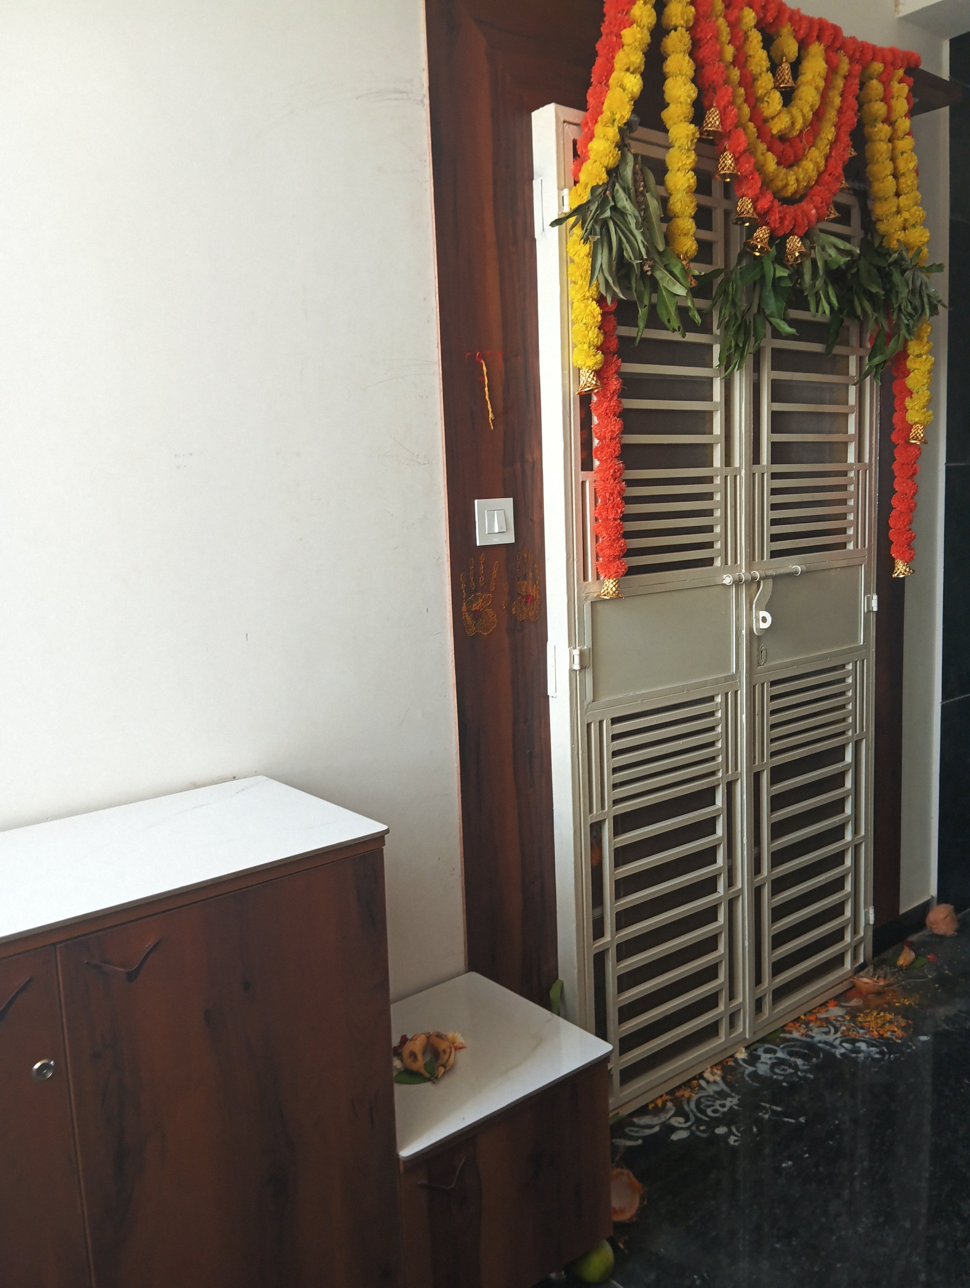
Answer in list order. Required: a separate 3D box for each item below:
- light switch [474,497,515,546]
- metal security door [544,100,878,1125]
[{"bbox_3d":[0.021,-0.240,2.053,0.089,0.089,0.012,-9,10,-37],"label":"light switch"},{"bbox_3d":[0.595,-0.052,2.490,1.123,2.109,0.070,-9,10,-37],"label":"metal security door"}]

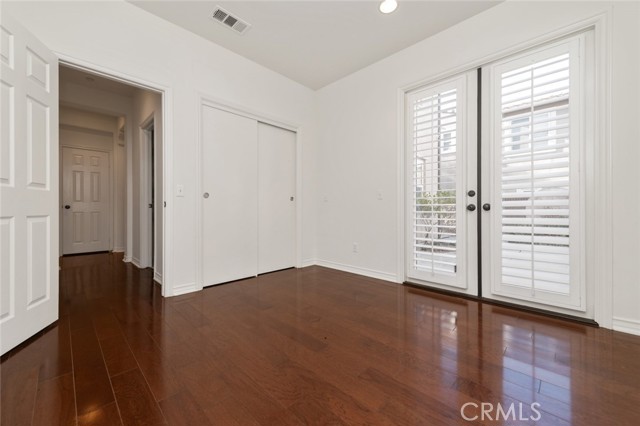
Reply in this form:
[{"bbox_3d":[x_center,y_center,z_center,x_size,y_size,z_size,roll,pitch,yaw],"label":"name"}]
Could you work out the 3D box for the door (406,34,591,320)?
[{"bbox_3d":[1.568,-0.291,2.424,1.479,2.188,0.100,0,0,45],"label":"door"}]

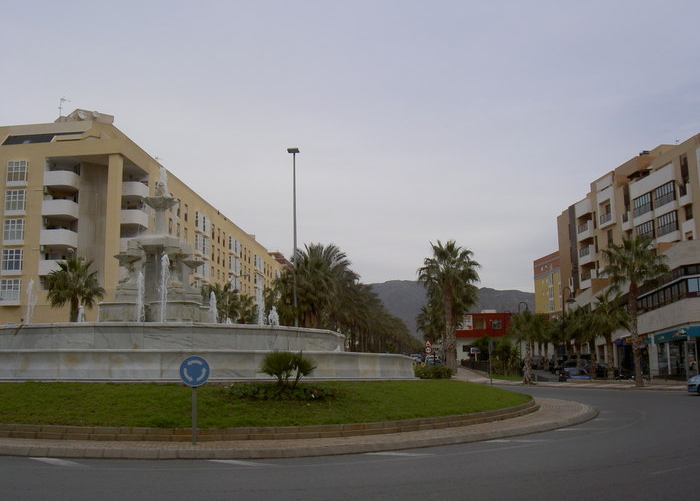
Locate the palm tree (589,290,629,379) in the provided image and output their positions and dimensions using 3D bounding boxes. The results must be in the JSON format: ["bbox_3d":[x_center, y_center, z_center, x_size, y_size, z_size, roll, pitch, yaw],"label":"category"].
[{"bbox_3d":[18.612,6.053,56.786,2.790,6.380,2.790,0,-10,0],"label":"palm tree"}]

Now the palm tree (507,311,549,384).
[{"bbox_3d":[11.181,6.092,49.681,2.570,4.630,2.570,0,-10,0],"label":"palm tree"}]

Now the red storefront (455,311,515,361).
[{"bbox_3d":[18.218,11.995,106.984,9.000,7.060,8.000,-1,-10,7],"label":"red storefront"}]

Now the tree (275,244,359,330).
[{"bbox_3d":[-2.468,4.453,58.097,5.900,10.250,5.900,0,-10,0],"label":"tree"}]

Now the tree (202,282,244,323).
[{"bbox_3d":[-10.240,6.475,63.843,3.500,7.830,3.500,0,-10,0],"label":"tree"}]

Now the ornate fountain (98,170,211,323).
[{"bbox_3d":[-7.182,0.073,29.123,4.100,6.260,4.100,0,-10,0],"label":"ornate fountain"}]

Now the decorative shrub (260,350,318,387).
[{"bbox_3d":[-1.552,2.941,19.587,1.400,0.910,1.400,0,-10,0],"label":"decorative shrub"}]

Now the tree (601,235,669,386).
[{"bbox_3d":[16.621,3.432,46.078,3.850,8.890,3.850,0,-10,0],"label":"tree"}]

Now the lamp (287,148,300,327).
[{"bbox_3d":[-3.552,0.873,49.585,0.800,15.130,0.450,0,-10,0],"label":"lamp"}]

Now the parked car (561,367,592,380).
[{"bbox_3d":[17.373,9.629,60.226,1.700,1.450,4.000,-1,-10,7],"label":"parked car"}]

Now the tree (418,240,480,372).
[{"bbox_3d":[7.588,4.273,60.150,4.590,10.240,4.590,0,-10,0],"label":"tree"}]

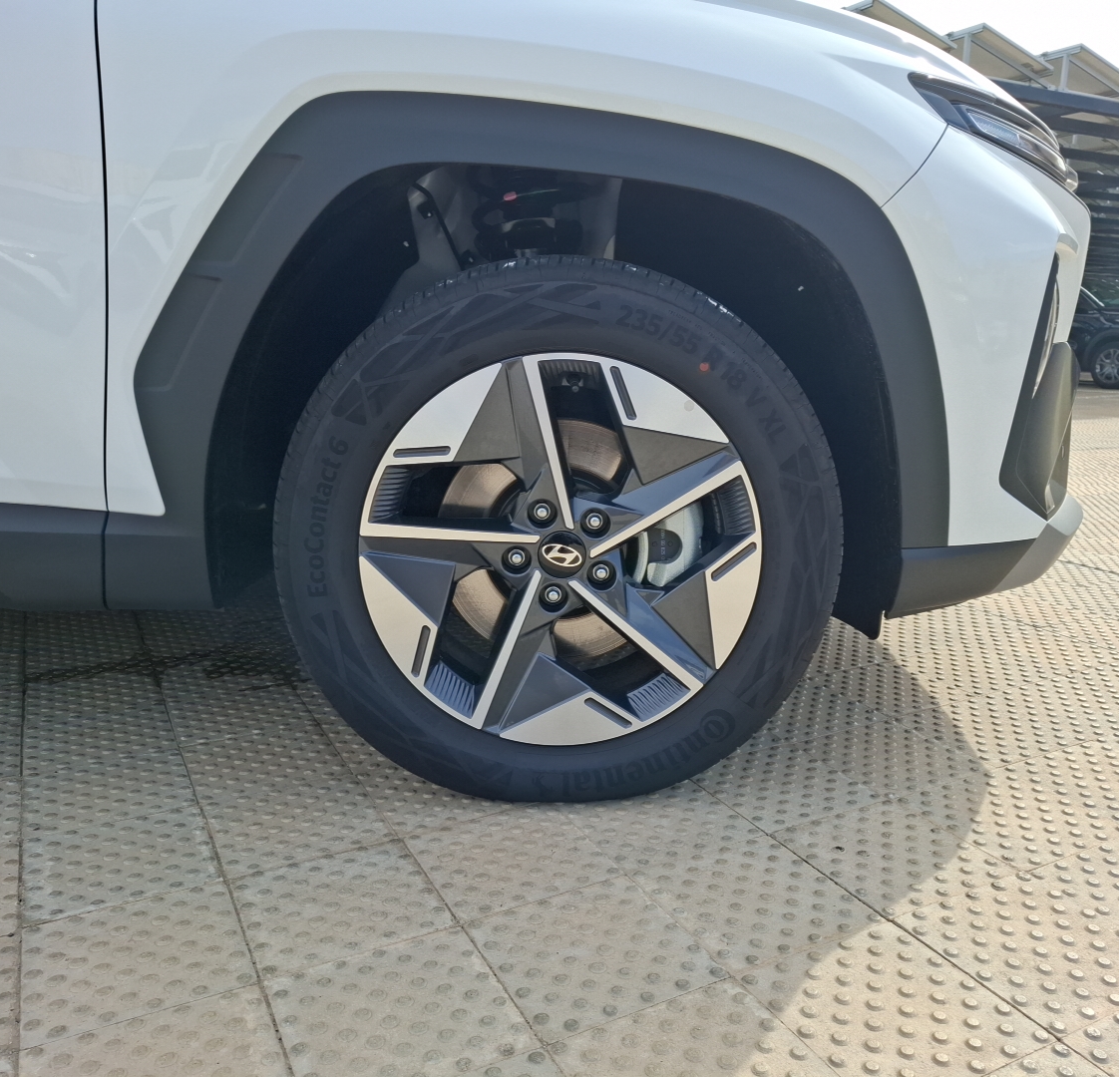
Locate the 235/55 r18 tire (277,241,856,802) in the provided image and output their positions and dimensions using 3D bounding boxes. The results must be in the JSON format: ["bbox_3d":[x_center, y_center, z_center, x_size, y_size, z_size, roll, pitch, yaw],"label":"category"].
[{"bbox_3d":[-0.001,-0.006,1.263,0.714,0.702,0.240,0,12,-3],"label":"235/55 r18 tire"}]

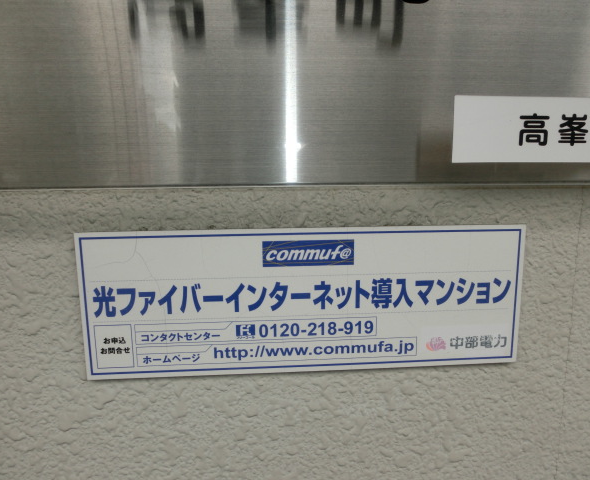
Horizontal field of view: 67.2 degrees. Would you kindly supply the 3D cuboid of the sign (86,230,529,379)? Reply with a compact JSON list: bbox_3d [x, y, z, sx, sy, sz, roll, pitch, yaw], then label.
[{"bbox_3d":[0.009,0.042,0.304,0.300,0.100,0.006,-1,9,-4],"label":"sign"}]

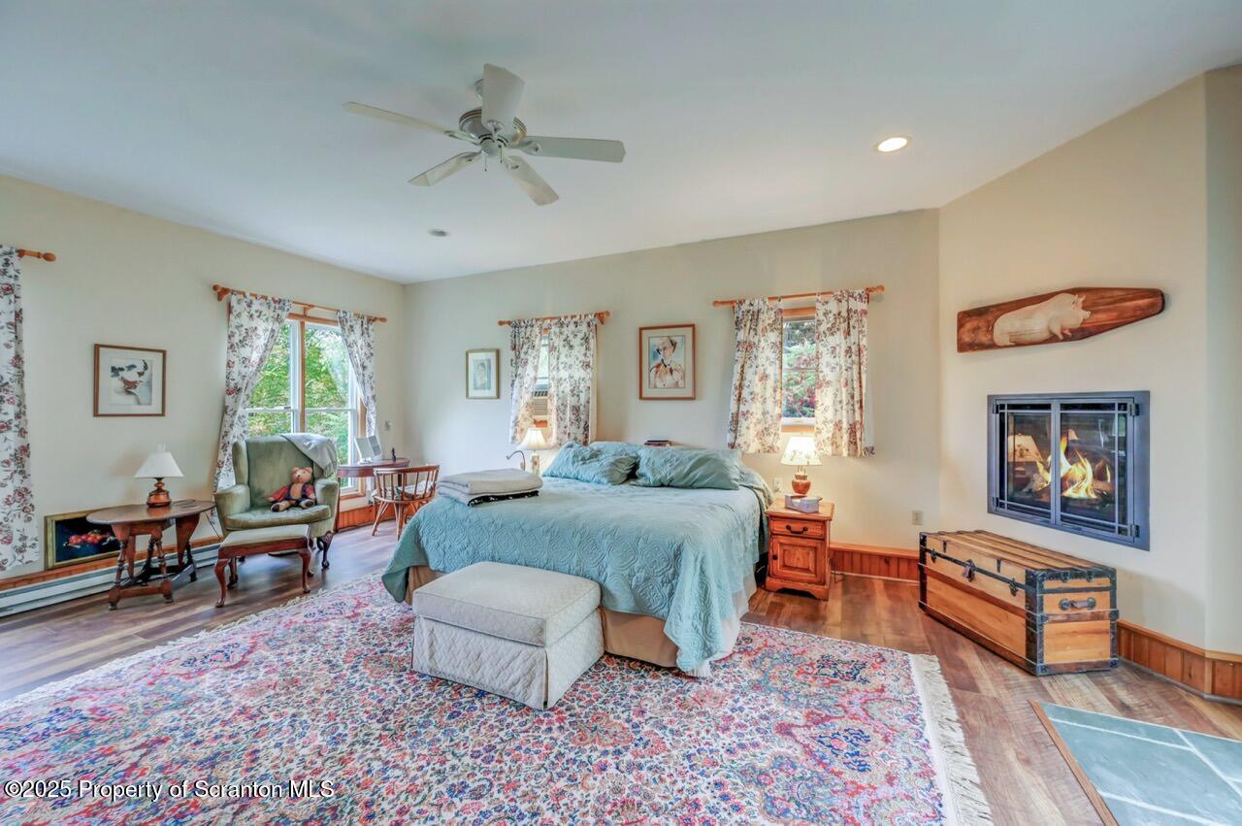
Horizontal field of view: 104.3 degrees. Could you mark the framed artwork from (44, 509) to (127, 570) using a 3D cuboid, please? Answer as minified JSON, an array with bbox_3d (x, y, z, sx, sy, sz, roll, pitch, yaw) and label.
[{"bbox_3d":[-3.800,0.880,3.447,0.030,0.378,0.420,0,1,24],"label":"framed artwork"}]

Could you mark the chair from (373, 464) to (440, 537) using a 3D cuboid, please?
[{"bbox_3d":[-2.315,0.954,5.192,0.616,0.742,0.574,-1,1,-33],"label":"chair"}]

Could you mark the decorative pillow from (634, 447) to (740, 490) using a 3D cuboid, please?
[{"bbox_3d":[0.568,0.469,4.140,0.880,0.370,0.190,0,-31,24],"label":"decorative pillow"}]

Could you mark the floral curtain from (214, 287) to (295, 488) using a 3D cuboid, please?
[{"bbox_3d":[-3.447,-0.063,4.556,0.140,2.198,0.670,0,0,27],"label":"floral curtain"}]

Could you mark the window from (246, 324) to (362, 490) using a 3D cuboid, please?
[{"bbox_3d":[-3.431,-0.018,5.256,0.100,2.049,1.397,0,0,25],"label":"window"}]

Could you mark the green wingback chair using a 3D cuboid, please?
[{"bbox_3d":[-2.990,0.780,4.266,0.830,1.100,0.800,0,0,-32],"label":"green wingback chair"}]

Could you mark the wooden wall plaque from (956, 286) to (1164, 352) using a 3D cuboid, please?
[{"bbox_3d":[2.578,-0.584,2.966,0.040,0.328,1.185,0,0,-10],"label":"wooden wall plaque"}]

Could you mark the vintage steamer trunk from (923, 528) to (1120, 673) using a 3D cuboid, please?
[{"bbox_3d":[2.383,1.102,2.995,0.466,0.556,0.887,0,0,-5],"label":"vintage steamer trunk"}]

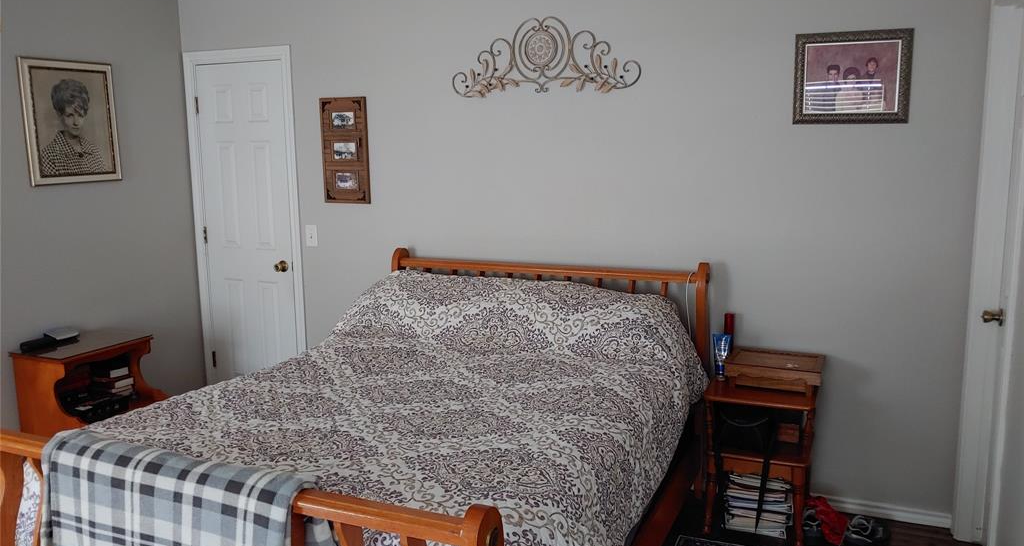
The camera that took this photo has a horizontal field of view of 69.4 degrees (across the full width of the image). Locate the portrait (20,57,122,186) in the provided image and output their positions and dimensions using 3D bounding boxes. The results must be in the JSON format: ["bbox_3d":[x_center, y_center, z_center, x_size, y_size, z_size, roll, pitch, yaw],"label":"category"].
[{"bbox_3d":[-2.143,-0.731,3.603,0.030,0.581,0.484,3,10,22],"label":"portrait"}]

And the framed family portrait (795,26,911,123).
[{"bbox_3d":[1.342,-0.768,2.923,0.417,0.352,0.030,3,10,22],"label":"framed family portrait"}]

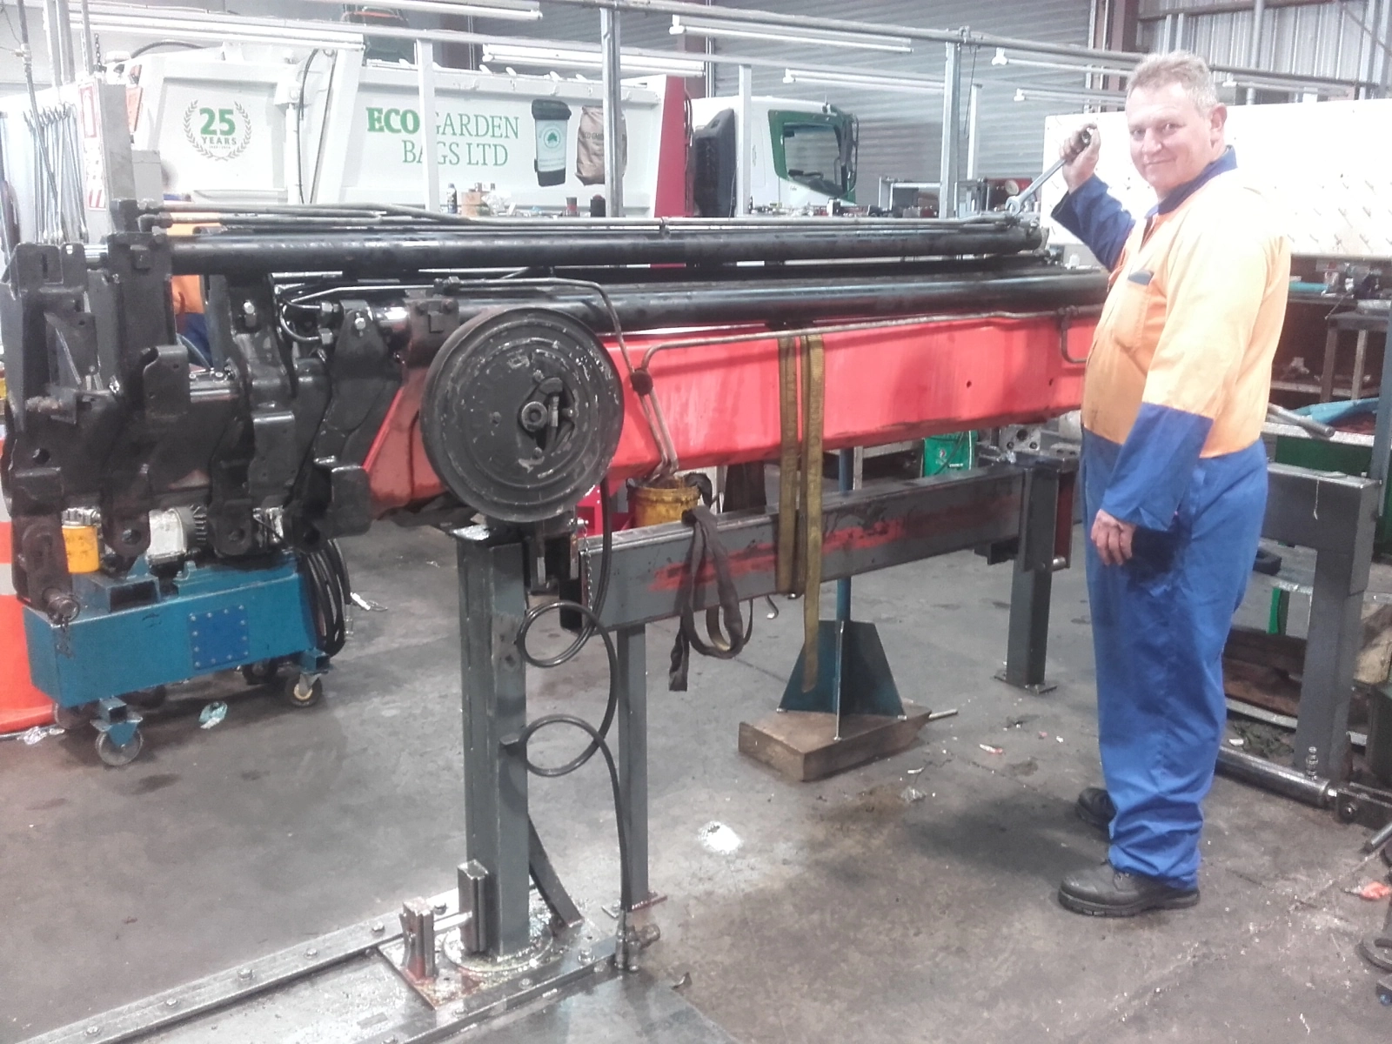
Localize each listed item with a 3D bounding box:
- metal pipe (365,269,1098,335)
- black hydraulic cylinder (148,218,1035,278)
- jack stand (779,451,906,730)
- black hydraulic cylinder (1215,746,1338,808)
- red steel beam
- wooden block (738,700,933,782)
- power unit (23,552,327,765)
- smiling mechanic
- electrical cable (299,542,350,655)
[{"bbox_3d":[0.486,-0.618,3.409,2.792,0.100,0.100,-11,17,-40],"label":"metal pipe"},{"bbox_3d":[0.094,-0.767,3.474,3.046,0.120,0.110,-11,17,-40],"label":"black hydraulic cylinder"},{"bbox_3d":[0.424,0.169,3.533,0.360,0.800,0.360,2,13,8],"label":"jack stand"},{"bbox_3d":[1.474,0.660,3.347,0.080,0.090,0.450,-11,17,-40],"label":"black hydraulic cylinder"},{"bbox_3d":[0.347,-0.365,3.342,2.746,0.315,0.200,-11,17,-40],"label":"red steel beam"},{"bbox_3d":[0.403,0.603,3.606,0.500,0.080,0.270,-10,16,-37],"label":"wooden block"},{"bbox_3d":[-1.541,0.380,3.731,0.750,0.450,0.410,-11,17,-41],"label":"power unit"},{"bbox_3d":[1.010,-0.081,2.759,0.500,1.790,0.600,0,13,0],"label":"smiling mechanic"},{"bbox_3d":[-1.181,0.255,4.015,0.090,0.340,0.220,-11,17,-40],"label":"electrical cable"}]

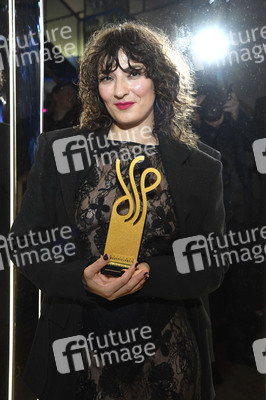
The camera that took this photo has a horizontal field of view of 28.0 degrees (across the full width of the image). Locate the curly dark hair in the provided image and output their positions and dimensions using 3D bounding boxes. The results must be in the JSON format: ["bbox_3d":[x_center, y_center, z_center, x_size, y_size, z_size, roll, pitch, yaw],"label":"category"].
[{"bbox_3d":[0.018,-0.267,1.250,0.265,0.280,0.250,-2,8,13],"label":"curly dark hair"}]

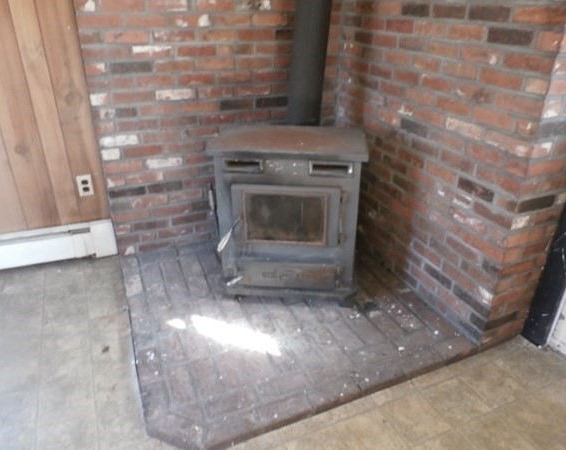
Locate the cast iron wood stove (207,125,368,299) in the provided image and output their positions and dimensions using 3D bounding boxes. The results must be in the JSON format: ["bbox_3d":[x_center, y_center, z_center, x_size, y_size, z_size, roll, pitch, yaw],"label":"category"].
[{"bbox_3d":[0.029,-0.057,2.176,0.683,0.779,0.400,2,27,3],"label":"cast iron wood stove"}]

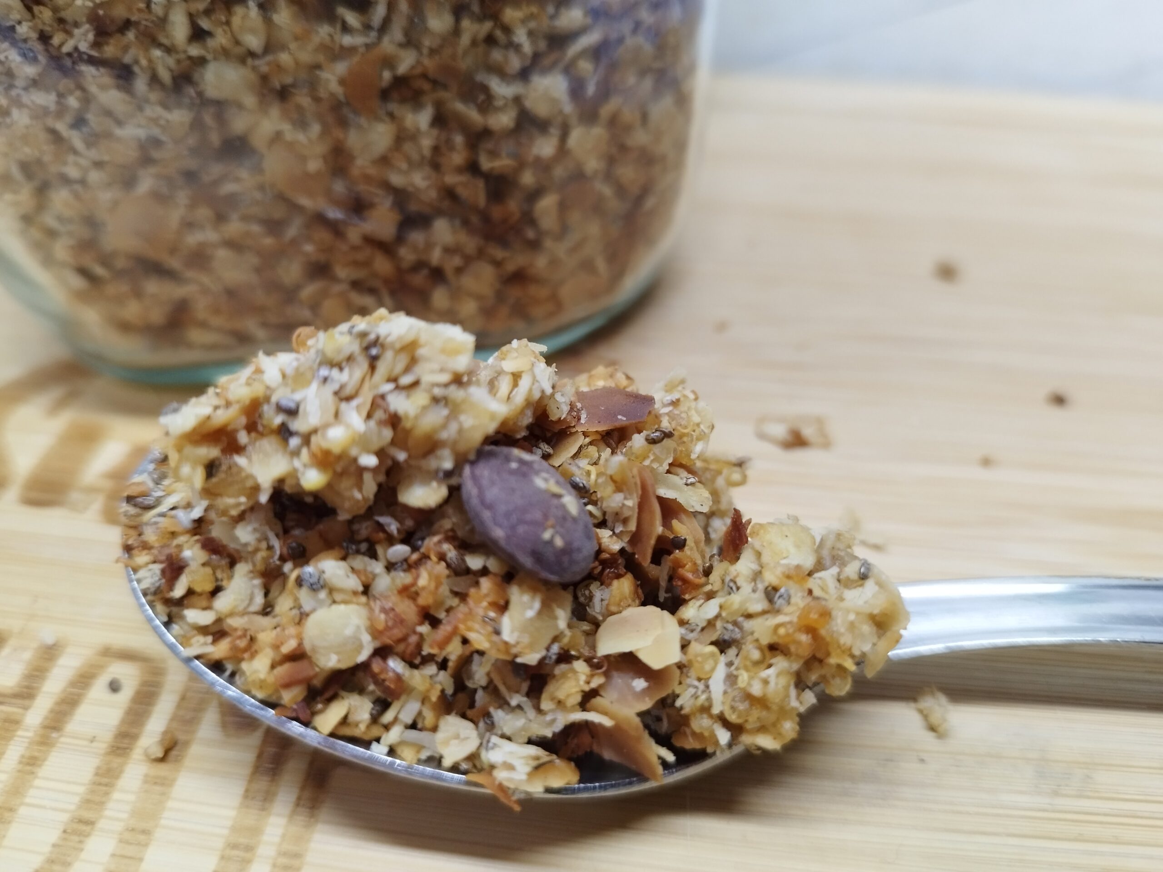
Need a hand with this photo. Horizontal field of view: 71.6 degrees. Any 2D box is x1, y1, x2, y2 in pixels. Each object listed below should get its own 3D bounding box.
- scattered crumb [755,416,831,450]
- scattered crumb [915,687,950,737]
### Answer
[{"bbox_3d":[0.029,0.000,0.109,0.009,0.002,0.005,2,38,-1],"label":"scattered crumb"},{"bbox_3d":[0.033,0.026,0.075,0.002,0.002,0.004,-1,38,-5],"label":"scattered crumb"}]

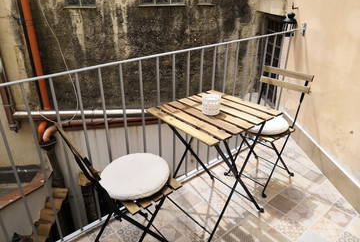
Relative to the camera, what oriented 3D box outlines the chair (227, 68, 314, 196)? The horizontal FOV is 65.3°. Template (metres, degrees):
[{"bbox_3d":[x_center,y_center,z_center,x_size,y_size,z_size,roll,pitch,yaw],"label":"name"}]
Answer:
[{"bbox_3d":[0.627,0.059,2.053,0.406,0.800,0.386,-19,30,-37],"label":"chair"}]

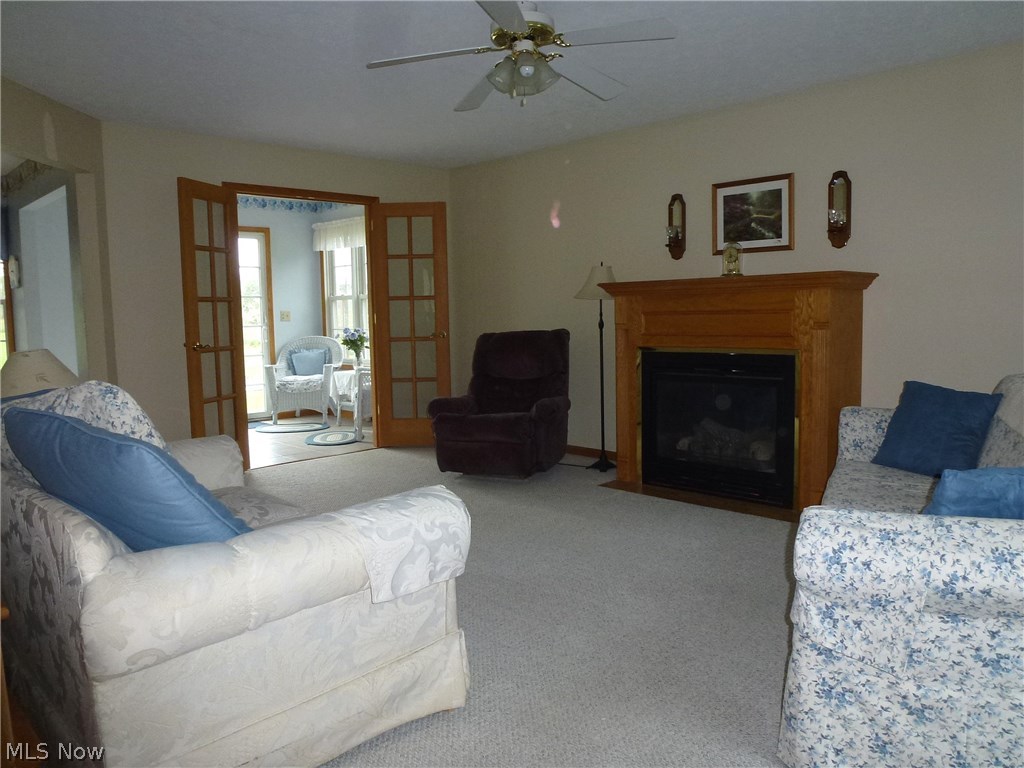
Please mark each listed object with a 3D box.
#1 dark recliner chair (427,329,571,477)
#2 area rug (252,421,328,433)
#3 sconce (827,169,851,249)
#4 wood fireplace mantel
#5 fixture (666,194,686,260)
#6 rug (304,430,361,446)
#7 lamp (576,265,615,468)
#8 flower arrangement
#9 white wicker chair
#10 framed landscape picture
[{"bbox_3d":[-0.044,0.117,5.175,0.840,0.985,0.880,1,6,20],"label":"dark recliner chair"},{"bbox_3d":[-2.230,0.448,7.209,0.770,0.012,0.540,-2,6,-2],"label":"area rug"},{"bbox_3d":[1.867,-1.003,4.079,0.130,0.440,0.100,4,8,43],"label":"sconce"},{"bbox_3d":[1.314,0.023,4.294,1.460,1.296,0.710,4,8,43],"label":"wood fireplace mantel"},{"bbox_3d":[1.101,-1.059,4.795,0.130,0.440,0.100,4,8,43],"label":"fixture"},{"bbox_3d":[-1.639,0.500,6.573,0.530,0.012,0.780,-3,6,-13],"label":"rug"},{"bbox_3d":[0.645,-0.128,5.085,0.390,1.465,0.390,-1,6,0],"label":"lamp"},{"bbox_3d":[-1.654,-0.380,7.467,0.330,0.440,0.310,-1,6,0],"label":"flower arrangement"},{"bbox_3d":[-2.222,-0.055,7.730,0.730,0.905,0.700,-1,6,1],"label":"white wicker chair"},{"bbox_3d":[1.502,-1.058,4.469,0.540,0.460,0.025,4,8,43],"label":"framed landscape picture"}]

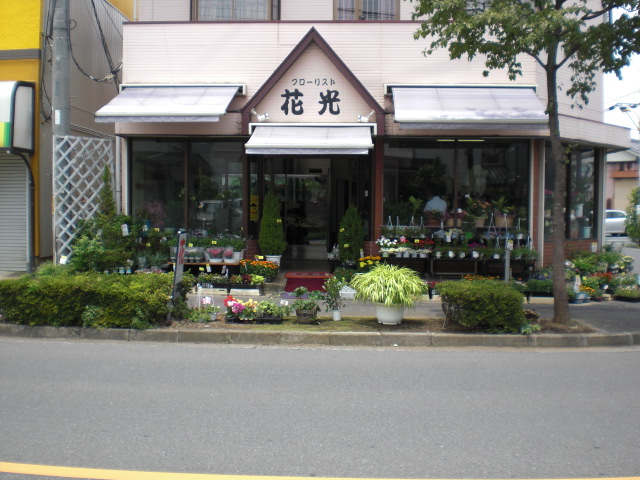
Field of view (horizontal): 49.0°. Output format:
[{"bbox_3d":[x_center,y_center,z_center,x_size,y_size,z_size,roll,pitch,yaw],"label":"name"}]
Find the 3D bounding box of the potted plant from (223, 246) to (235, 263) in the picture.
[{"bbox_3d":[-1.560,0.254,12.050,0.210,0.280,0.210,0,3,3],"label":"potted plant"}]

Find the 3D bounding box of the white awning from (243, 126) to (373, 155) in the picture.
[{"bbox_3d":[-0.170,-1.780,12.300,2.270,0.600,0.600,0,3,3],"label":"white awning"}]

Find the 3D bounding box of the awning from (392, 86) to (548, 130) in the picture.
[{"bbox_3d":[2.486,-2.221,11.741,2.460,0.905,1.300,0,3,2],"label":"awning"}]

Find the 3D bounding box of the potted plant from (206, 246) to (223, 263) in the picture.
[{"bbox_3d":[-1.810,0.254,12.050,0.270,0.280,0.260,0,3,3],"label":"potted plant"}]

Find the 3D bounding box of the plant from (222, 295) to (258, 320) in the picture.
[{"bbox_3d":[-1.020,0.885,9.050,0.460,0.360,0.300,0,3,3],"label":"plant"}]

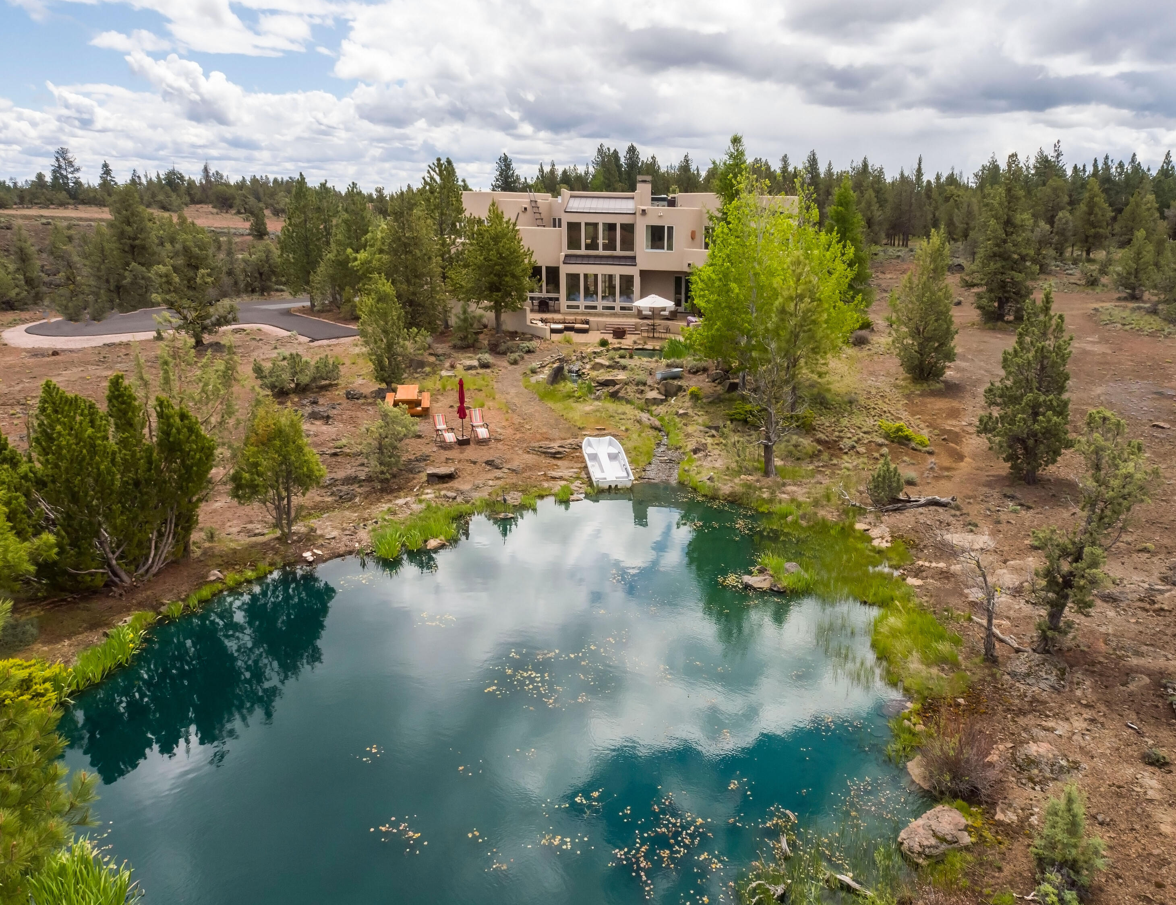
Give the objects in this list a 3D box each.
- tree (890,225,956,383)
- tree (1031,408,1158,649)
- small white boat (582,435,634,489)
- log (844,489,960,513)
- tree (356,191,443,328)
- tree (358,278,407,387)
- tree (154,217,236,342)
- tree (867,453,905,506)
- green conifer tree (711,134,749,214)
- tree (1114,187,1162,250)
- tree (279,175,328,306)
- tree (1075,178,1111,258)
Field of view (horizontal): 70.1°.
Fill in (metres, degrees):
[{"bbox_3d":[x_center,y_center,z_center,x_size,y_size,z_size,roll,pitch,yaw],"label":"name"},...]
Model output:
[{"bbox_3d":[14.191,-6.200,35.408,2.914,6.381,2.914,0,17,0],"label":"tree"},{"bbox_3d":[10.020,1.633,16.679,2.180,5.080,2.180,0,17,0],"label":"tree"},{"bbox_3d":[0.614,0.420,30.958,1.420,0.570,3.100,-3,27,-12],"label":"small white boat"},{"bbox_3d":[9.560,1.391,25.739,3.400,0.500,0.800,0,17,0],"label":"log"},{"bbox_3d":[-9.873,-10.210,44.449,4.700,7.190,4.300,0,17,0],"label":"tree"},{"bbox_3d":[-9.344,-5.536,38.107,2.277,4.994,2.277,0,17,0],"label":"tree"},{"bbox_3d":[-18.972,-8.283,40.135,4.300,5.920,4.000,0,17,0],"label":"tree"},{"bbox_3d":[9.442,0.828,26.458,1.190,1.670,1.190,0,17,0],"label":"tree"},{"bbox_3d":[7.983,-11.877,46.129,3.432,10.578,3.432,0,17,0],"label":"green conifer tree"},{"bbox_3d":[62.155,-26.103,93.312,5.470,6.790,5.470,0,17,0],"label":"tree"},{"bbox_3d":[-17.655,-12.940,51.839,3.100,7.940,3.000,0,17,0],"label":"tree"},{"bbox_3d":[54.214,-25.161,89.831,3.900,8.000,3.800,0,17,0],"label":"tree"}]

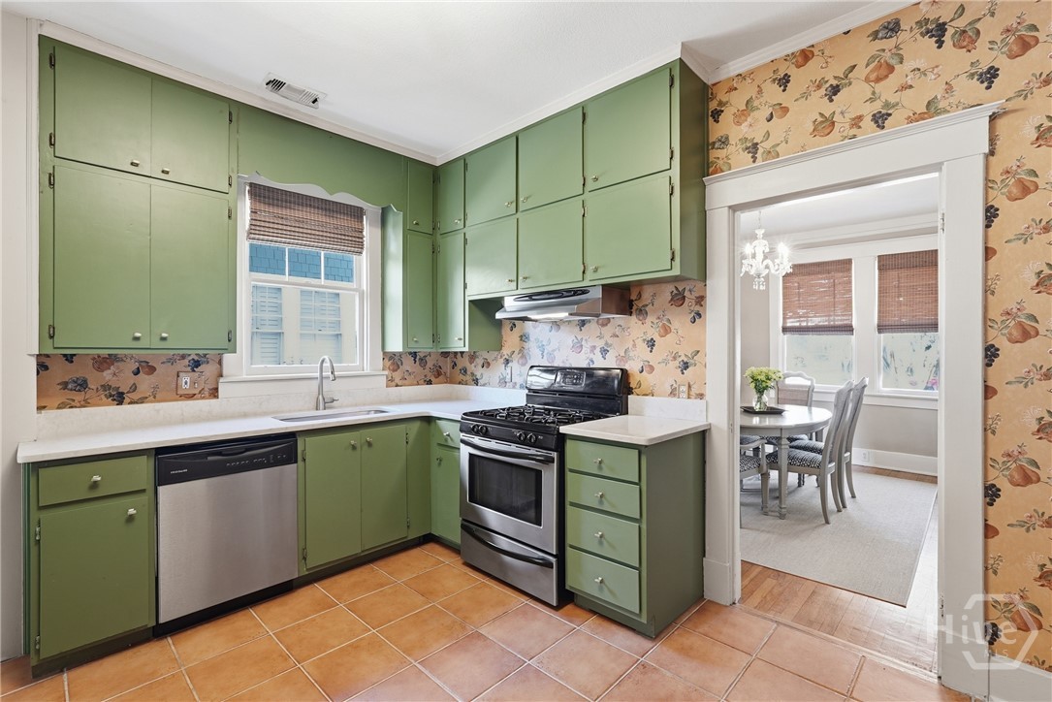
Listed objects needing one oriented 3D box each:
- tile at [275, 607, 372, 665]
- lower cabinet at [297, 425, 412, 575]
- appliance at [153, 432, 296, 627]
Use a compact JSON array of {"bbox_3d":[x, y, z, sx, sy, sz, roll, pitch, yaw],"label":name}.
[{"bbox_3d":[-0.942,1.312,2.171,0.331,0.010,0.331,0,0,44],"label":"tile"},{"bbox_3d":[-1.190,0.824,2.976,0.593,0.789,0.713,0,0,43],"label":"lower cabinet"},{"bbox_3d":[-1.636,0.874,2.482,0.585,0.874,0.598,0,0,44],"label":"appliance"}]

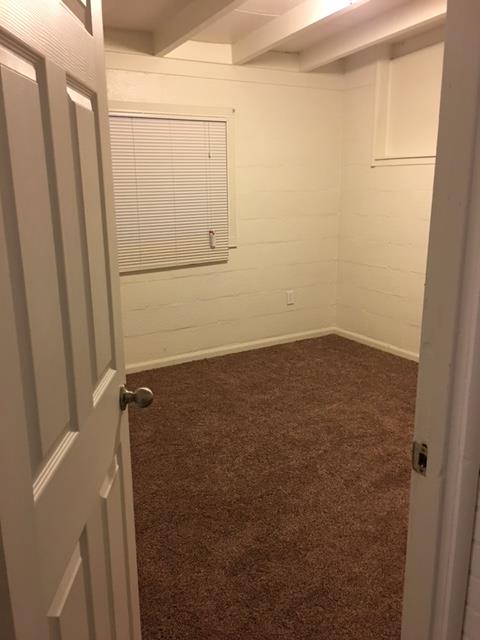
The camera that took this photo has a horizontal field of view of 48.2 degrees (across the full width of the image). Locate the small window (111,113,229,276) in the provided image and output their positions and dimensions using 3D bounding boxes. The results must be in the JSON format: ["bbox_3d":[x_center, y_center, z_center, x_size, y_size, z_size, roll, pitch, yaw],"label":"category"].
[{"bbox_3d":[-0.480,-0.904,3.873,0.897,1.073,0.050,-9,16,-29],"label":"small window"}]

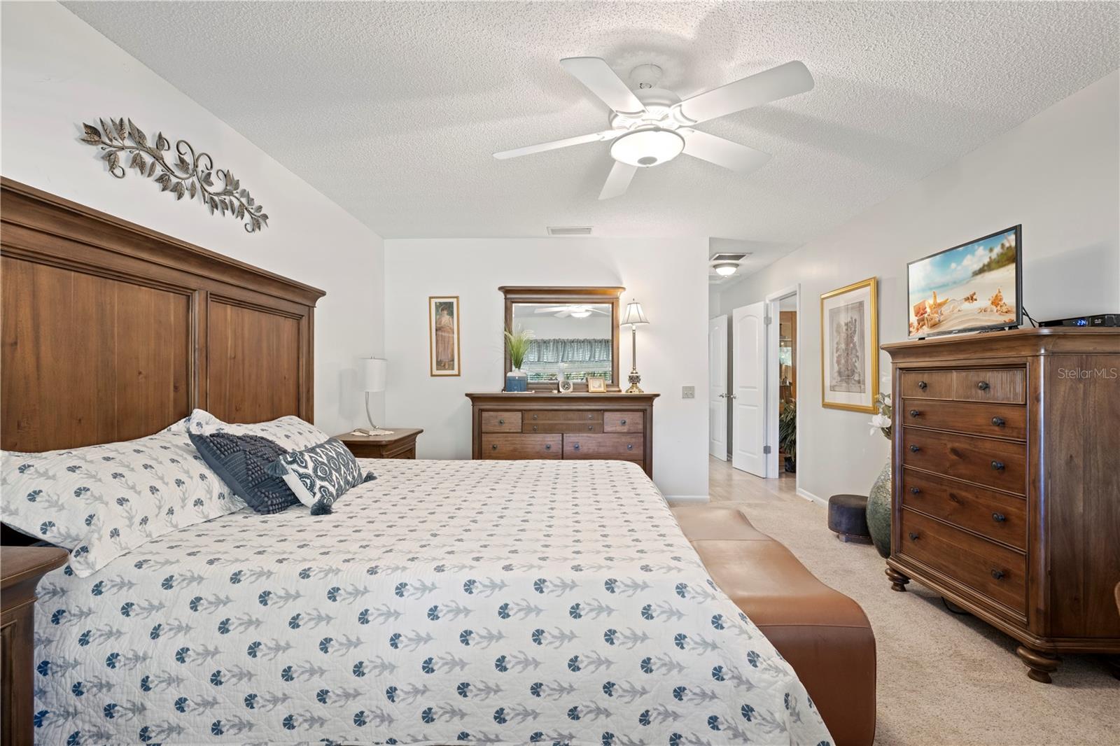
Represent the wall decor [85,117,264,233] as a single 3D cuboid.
[{"bbox_3d":[-1.615,-0.861,2.360,0.050,0.285,1.140,0,0,0],"label":"wall decor"}]

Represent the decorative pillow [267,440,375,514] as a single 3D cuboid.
[{"bbox_3d":[-0.995,0.415,2.270,0.140,0.280,0.510,-32,0,0],"label":"decorative pillow"}]

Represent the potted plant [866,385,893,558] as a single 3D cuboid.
[{"bbox_3d":[2.210,0.600,3.500,0.370,1.220,0.370,0,0,0],"label":"potted plant"}]

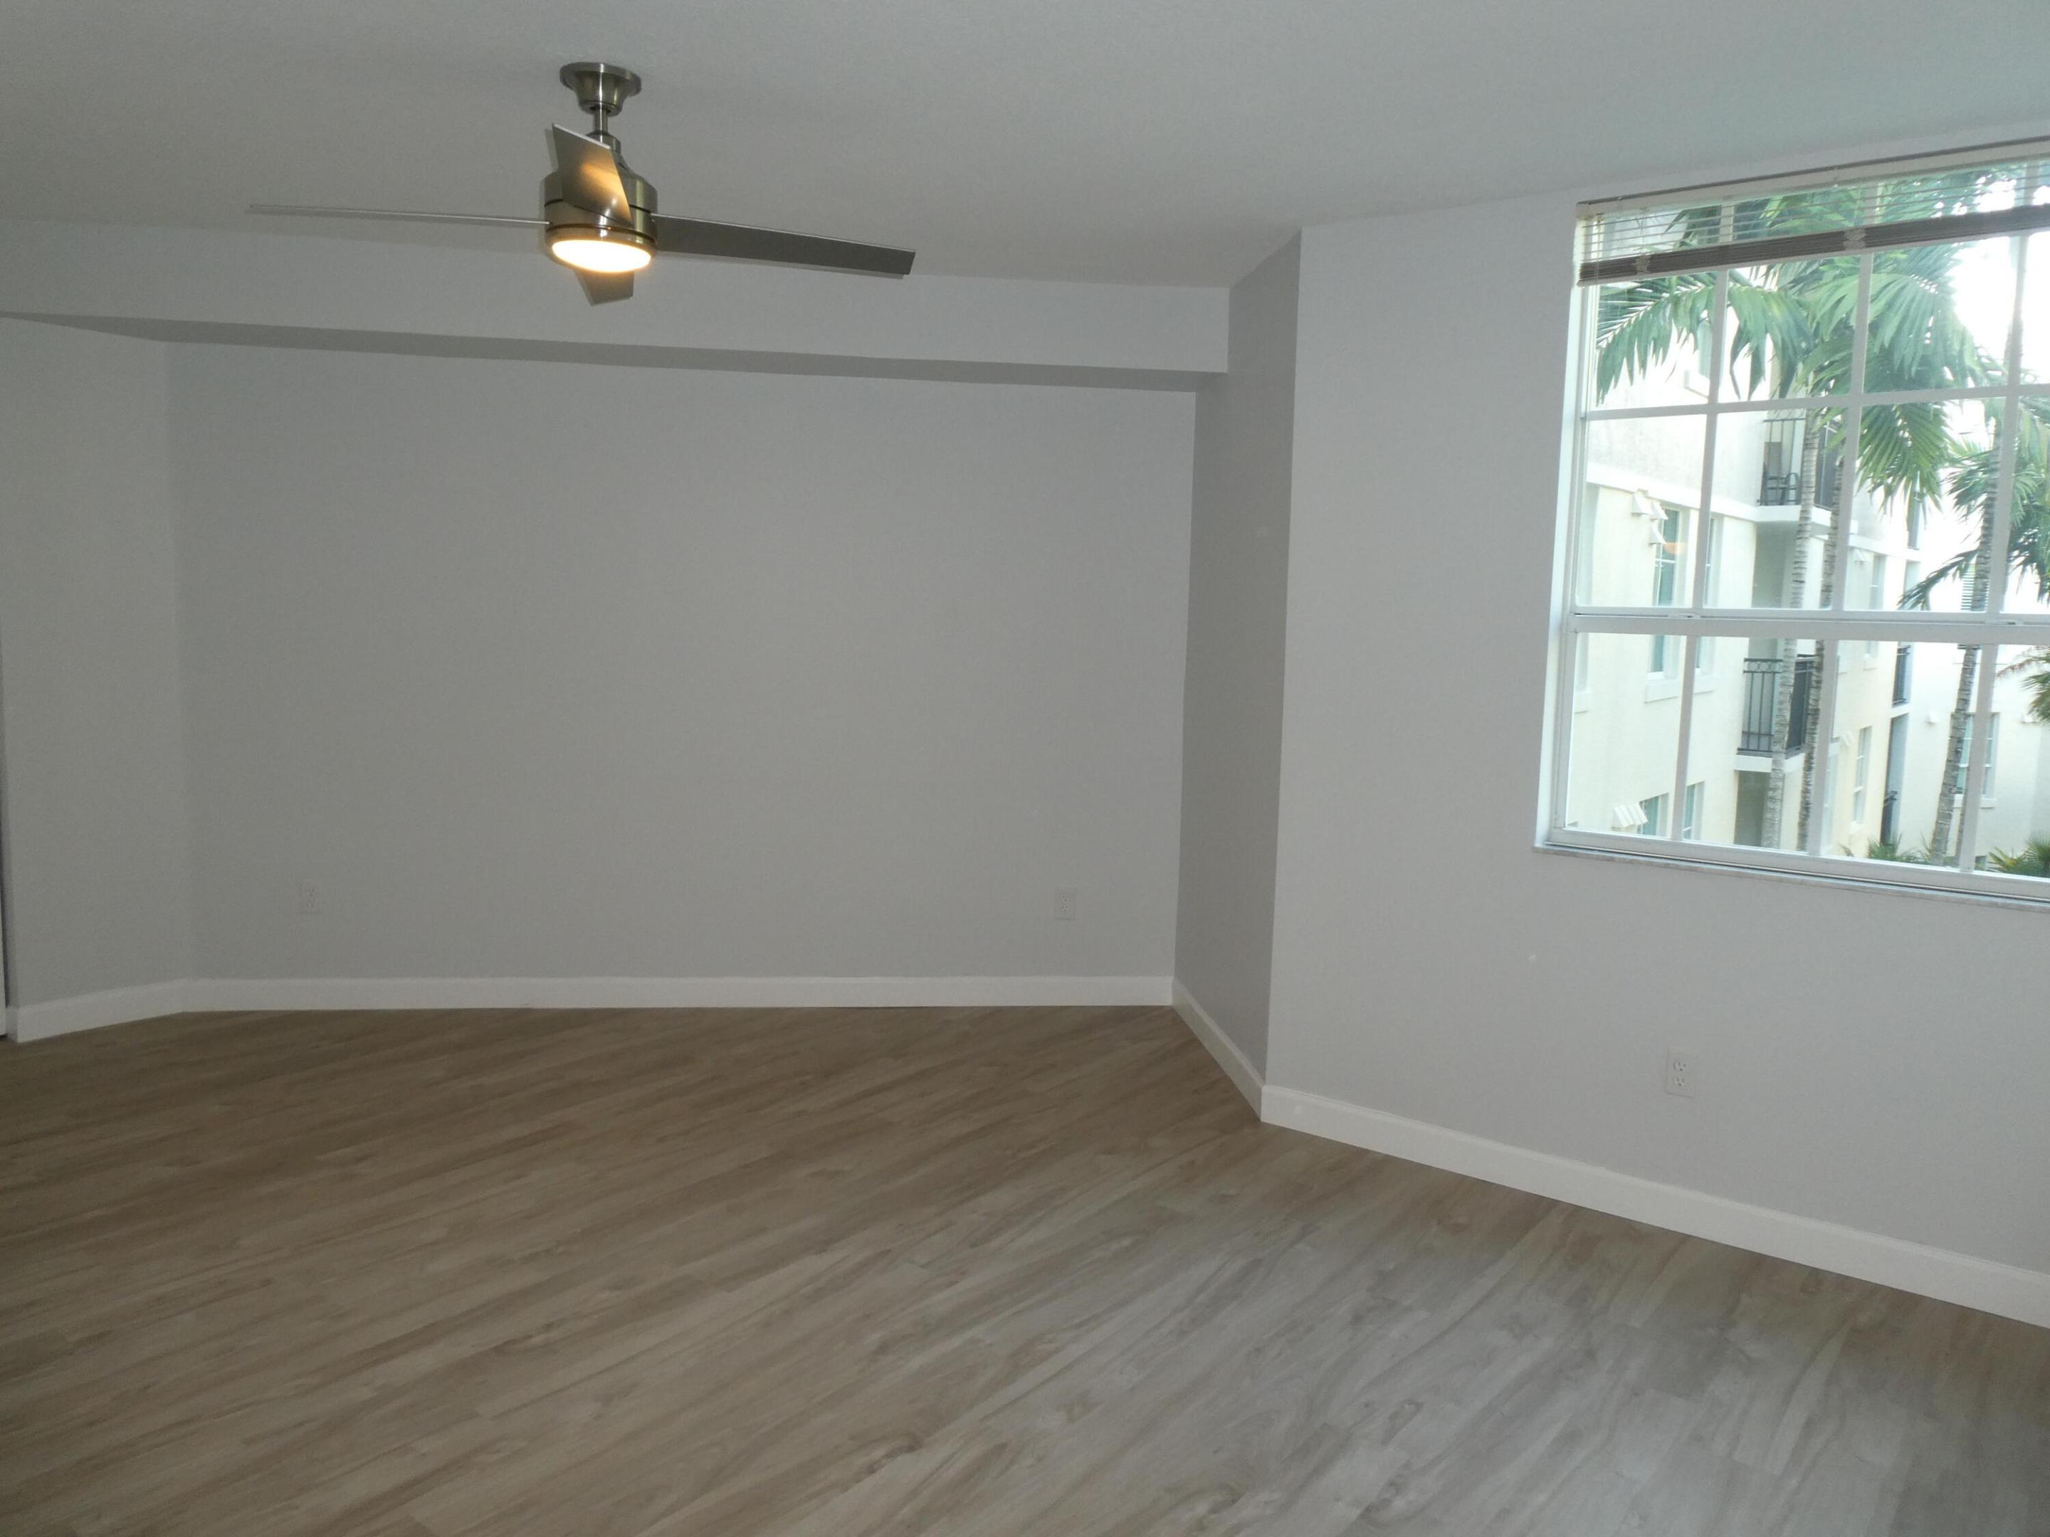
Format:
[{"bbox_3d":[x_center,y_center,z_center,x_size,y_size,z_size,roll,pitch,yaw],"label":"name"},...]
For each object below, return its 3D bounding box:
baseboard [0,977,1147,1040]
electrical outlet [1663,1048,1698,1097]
[{"bbox_3d":[-1.374,0.855,5.069,3.954,0.117,0.386,1,6,-7],"label":"baseboard"},{"bbox_3d":[1.640,0.766,3.553,0.070,0.114,0.008,6,8,36],"label":"electrical outlet"}]

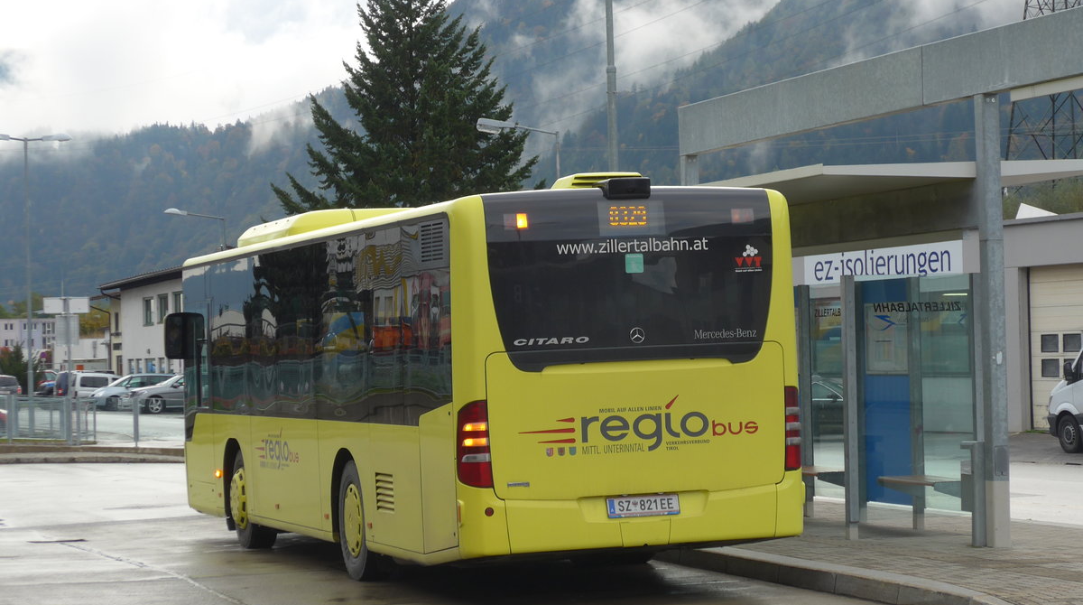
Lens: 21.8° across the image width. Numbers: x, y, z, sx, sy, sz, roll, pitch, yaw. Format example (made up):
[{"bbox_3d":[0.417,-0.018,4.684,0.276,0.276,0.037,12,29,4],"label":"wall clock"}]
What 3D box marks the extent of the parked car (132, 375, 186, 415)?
[{"bbox_3d":[-13.920,3.545,109.500,4.500,1.490,1.800,-1,-1,-26],"label":"parked car"}]

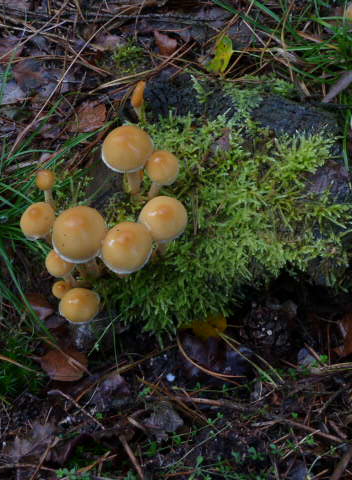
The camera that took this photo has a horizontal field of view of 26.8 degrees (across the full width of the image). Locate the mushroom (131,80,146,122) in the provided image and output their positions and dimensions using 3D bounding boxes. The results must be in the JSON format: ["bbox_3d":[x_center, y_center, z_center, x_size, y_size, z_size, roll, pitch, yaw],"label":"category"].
[{"bbox_3d":[-0.030,-0.122,0.655,0.013,0.040,0.013,-1,41,1],"label":"mushroom"}]

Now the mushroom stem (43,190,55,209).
[{"bbox_3d":[-0.106,-0.034,0.626,0.006,0.027,0.006,-1,57,2],"label":"mushroom stem"}]

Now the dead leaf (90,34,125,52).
[{"bbox_3d":[-0.064,-0.183,0.688,0.031,0.008,0.020,0,57,0],"label":"dead leaf"}]

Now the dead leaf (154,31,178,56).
[{"bbox_3d":[-0.009,-0.188,0.709,0.023,0.012,0.023,0,57,0],"label":"dead leaf"}]

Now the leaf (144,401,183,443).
[{"bbox_3d":[-0.009,0.125,0.510,0.029,0.008,0.027,0,57,0],"label":"leaf"}]

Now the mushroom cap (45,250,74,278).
[{"bbox_3d":[-0.083,0.014,0.521,0.022,0.015,0.022,0,57,0],"label":"mushroom cap"}]

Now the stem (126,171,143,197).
[{"bbox_3d":[-0.034,-0.045,0.590,0.009,0.037,0.009,-2,55,3],"label":"stem"}]

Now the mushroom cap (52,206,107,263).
[{"bbox_3d":[-0.072,-0.005,0.553,0.040,0.025,0.040,2,58,-2],"label":"mushroom cap"}]

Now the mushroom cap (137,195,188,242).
[{"bbox_3d":[-0.009,-0.016,0.562,0.038,0.023,0.038,2,58,-3],"label":"mushroom cap"}]

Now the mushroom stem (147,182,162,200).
[{"bbox_3d":[-0.017,-0.040,0.594,0.007,0.028,0.007,10,59,-17],"label":"mushroom stem"}]

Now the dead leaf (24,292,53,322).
[{"bbox_3d":[-0.103,0.050,0.556,0.021,0.009,0.019,0,57,0],"label":"dead leaf"}]

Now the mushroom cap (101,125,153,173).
[{"bbox_3d":[-0.037,-0.072,0.544,0.039,0.023,0.039,0,57,0],"label":"mushroom cap"}]

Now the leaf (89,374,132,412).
[{"bbox_3d":[-0.044,0.104,0.501,0.029,0.009,0.027,0,57,0],"label":"leaf"}]

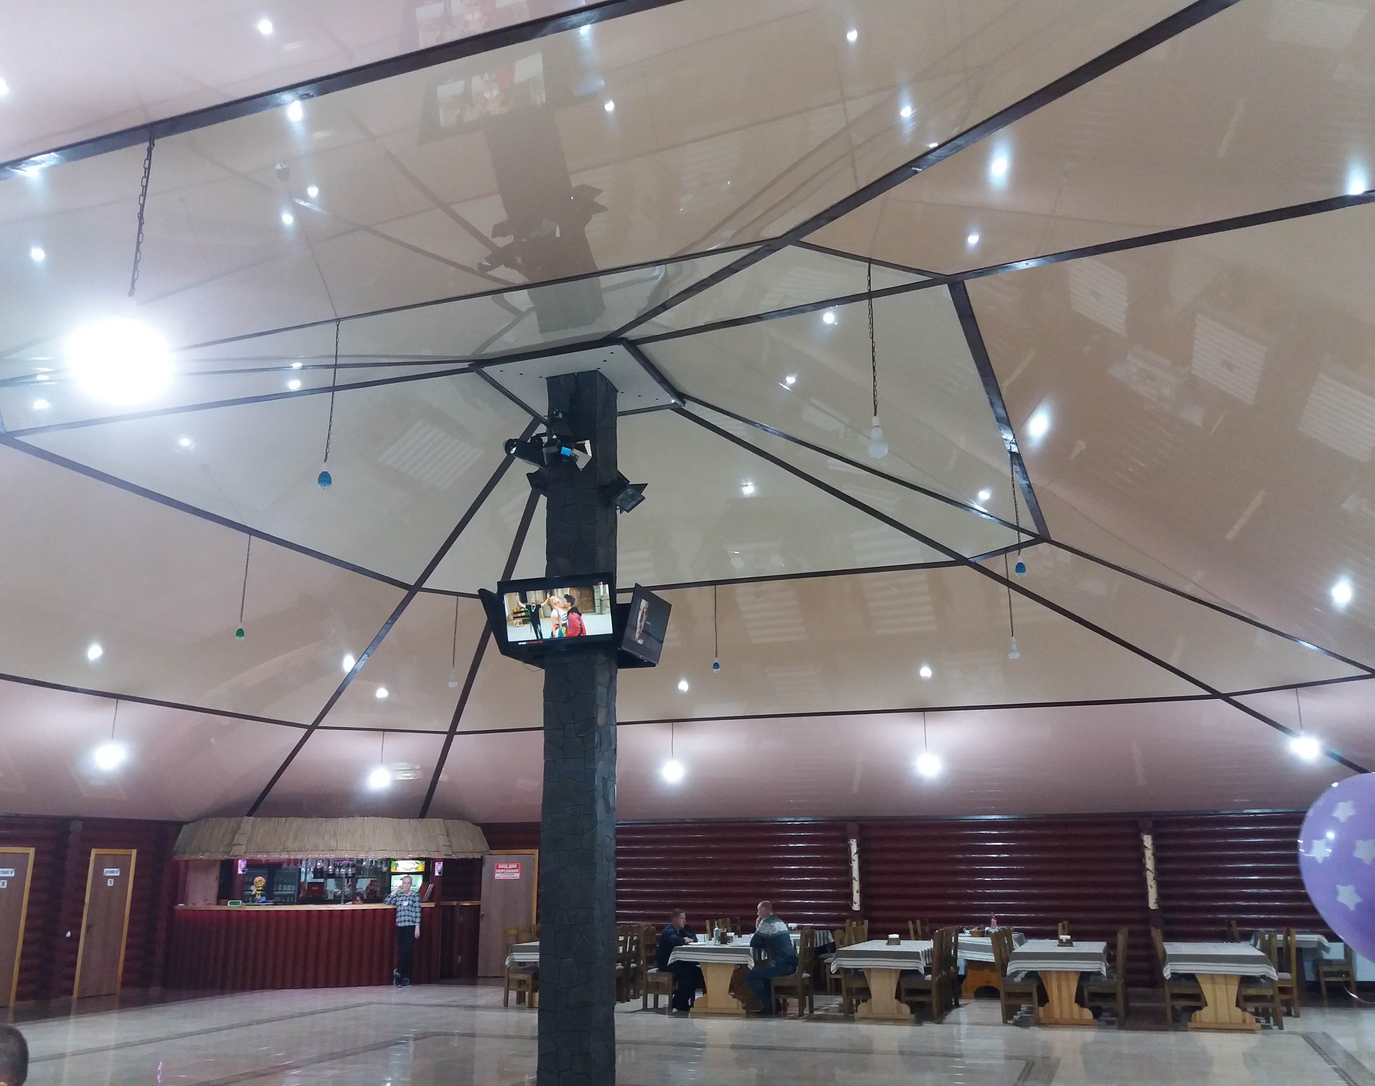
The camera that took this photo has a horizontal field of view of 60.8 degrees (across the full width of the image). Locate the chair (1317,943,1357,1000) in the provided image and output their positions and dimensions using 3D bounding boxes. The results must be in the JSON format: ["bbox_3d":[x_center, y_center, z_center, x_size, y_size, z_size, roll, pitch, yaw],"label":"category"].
[{"bbox_3d":[8.726,5.632,15.835,0.470,0.980,0.450,-6,-17,19],"label":"chair"}]

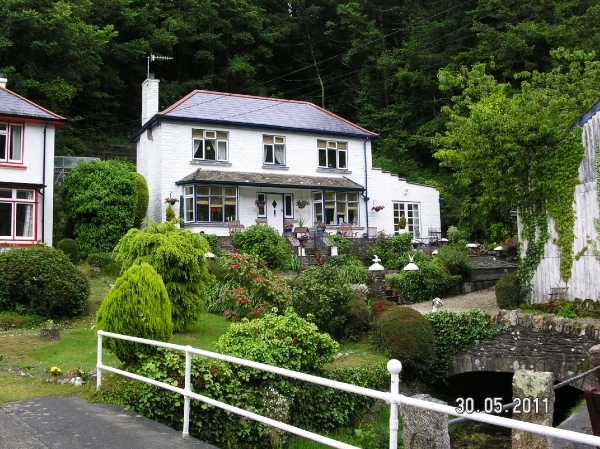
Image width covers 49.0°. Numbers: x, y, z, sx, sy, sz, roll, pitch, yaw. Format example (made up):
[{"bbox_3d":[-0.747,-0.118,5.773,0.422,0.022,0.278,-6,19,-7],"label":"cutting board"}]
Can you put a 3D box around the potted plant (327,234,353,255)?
[{"bbox_3d":[1.681,0.851,28.000,1.106,0.893,0.996,-1,-5,0],"label":"potted plant"}]

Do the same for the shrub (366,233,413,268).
[{"bbox_3d":[3.740,1.086,27.500,1.900,1.500,1.600,0,-3,0],"label":"shrub"}]

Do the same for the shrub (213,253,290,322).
[{"bbox_3d":[-1.176,1.536,16.300,1.981,1.684,1.783,-1,-5,0],"label":"shrub"}]

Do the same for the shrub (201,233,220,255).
[{"bbox_3d":[-3.604,0.765,26.500,0.886,0.886,0.797,-1,-5,0],"label":"shrub"}]

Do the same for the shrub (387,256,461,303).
[{"bbox_3d":[3.903,1.738,20.800,2.300,1.450,1.500,1,-3,-25],"label":"shrub"}]

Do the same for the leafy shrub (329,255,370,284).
[{"bbox_3d":[1.727,1.539,22.500,1.368,1.077,1.231,-1,-5,0],"label":"leafy shrub"}]

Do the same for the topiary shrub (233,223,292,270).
[{"bbox_3d":[-1.492,0.891,25.500,2.247,1.782,2.135,-1,-5,0],"label":"topiary shrub"}]

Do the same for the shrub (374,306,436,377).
[{"bbox_3d":[1.812,2.009,11.300,1.065,1.238,1.065,-1,-5,0],"label":"shrub"}]

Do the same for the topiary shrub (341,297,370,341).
[{"bbox_3d":[1.143,1.971,13.800,0.692,0.923,0.692,-1,-5,0],"label":"topiary shrub"}]

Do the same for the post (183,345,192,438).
[{"bbox_3d":[-1.222,1.825,7.150,0.072,0.990,0.072,-1,-5,0],"label":"post"}]

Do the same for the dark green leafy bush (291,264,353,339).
[{"bbox_3d":[0.484,1.754,14.800,1.380,1.650,1.350,0,-3,0],"label":"dark green leafy bush"}]

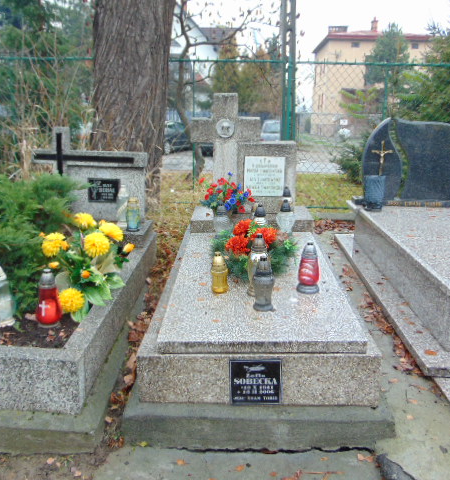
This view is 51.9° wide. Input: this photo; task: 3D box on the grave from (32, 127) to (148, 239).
[{"bbox_3d":[-0.987,-0.436,3.459,0.847,0.798,0.266,1,17,1],"label":"grave"}]

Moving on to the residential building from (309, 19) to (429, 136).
[{"bbox_3d":[13.503,-14.590,42.557,10.000,9.600,10.500,1,17,2],"label":"residential building"}]

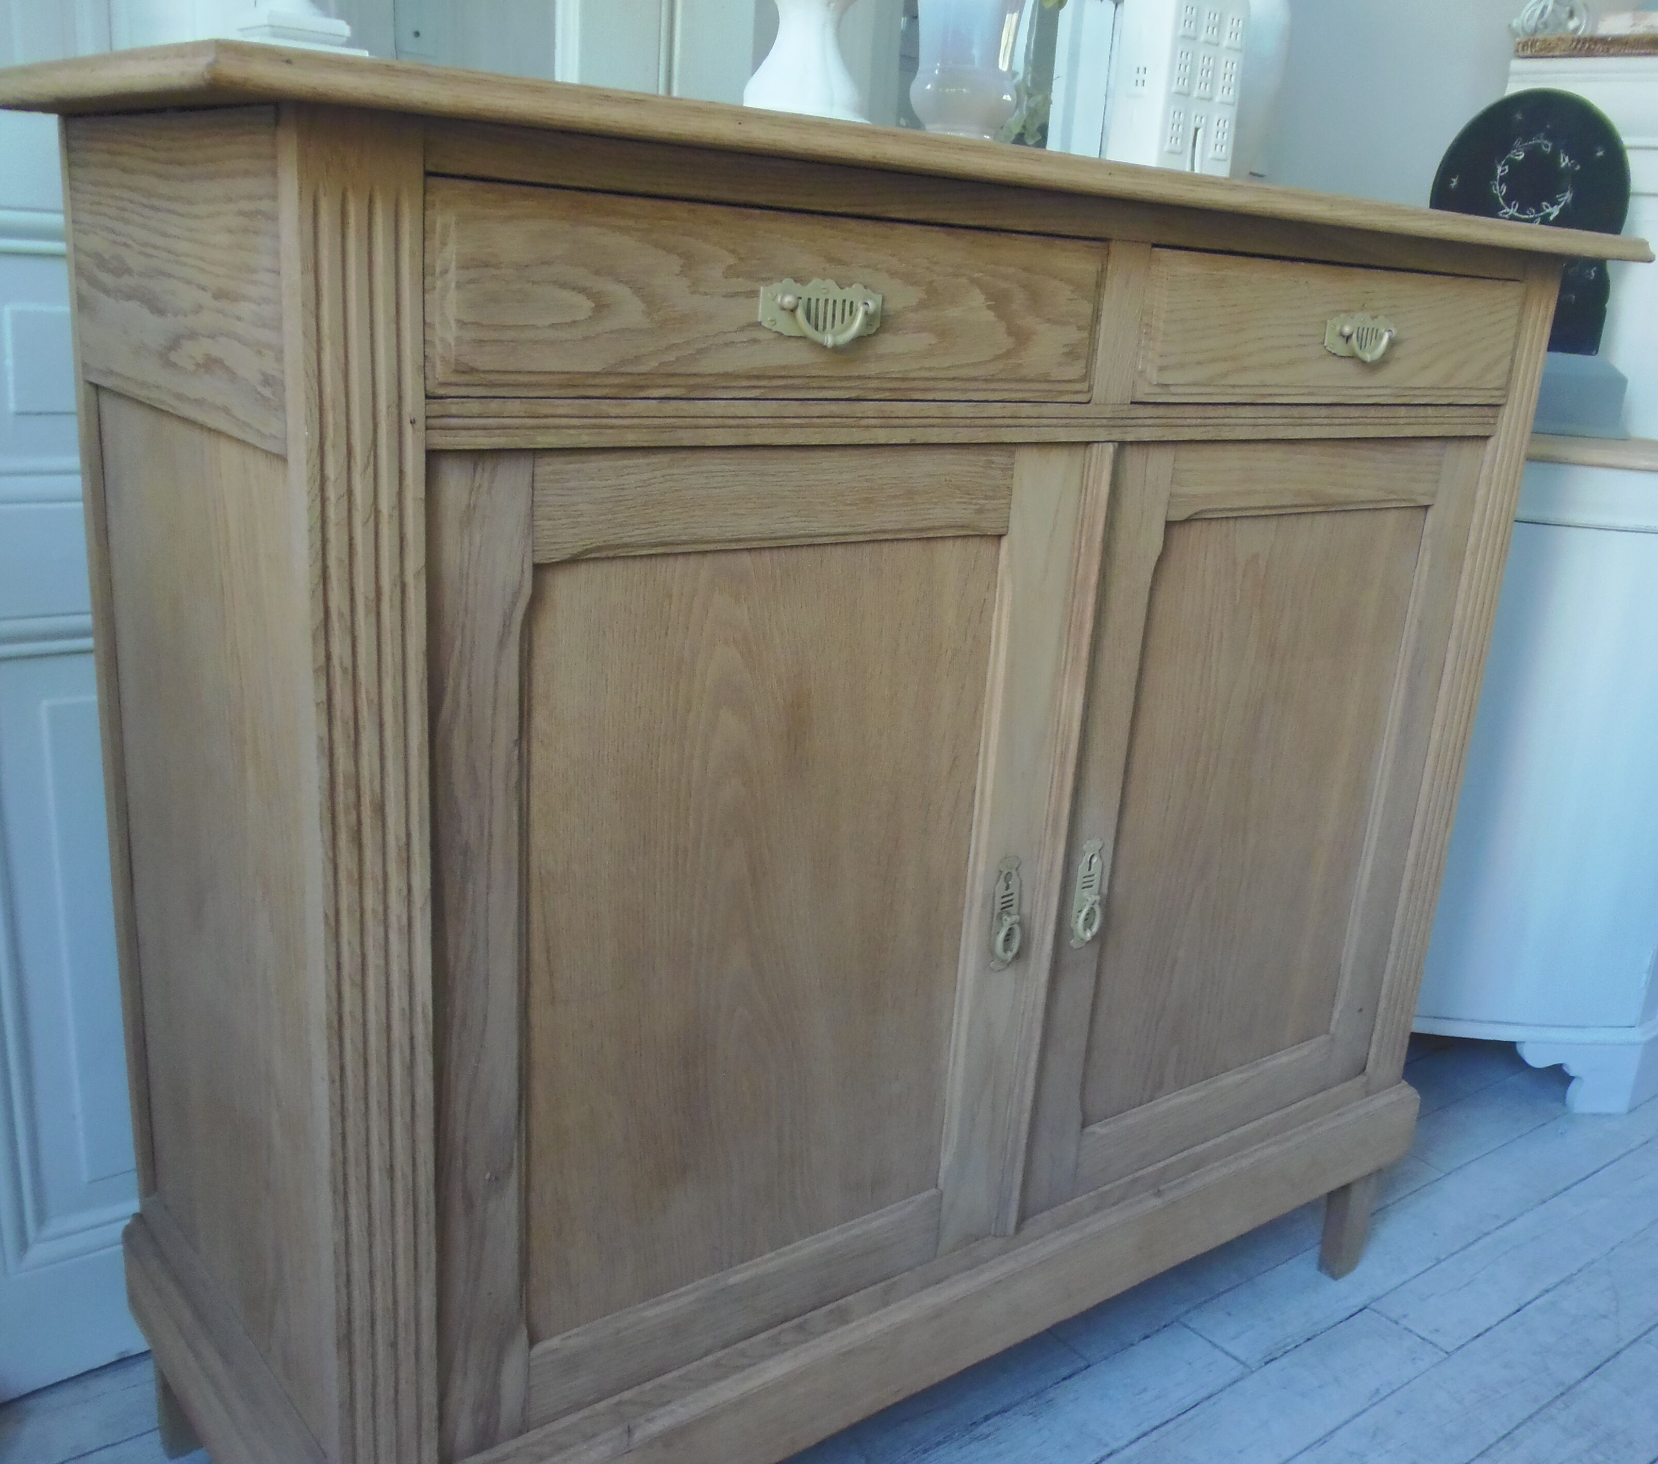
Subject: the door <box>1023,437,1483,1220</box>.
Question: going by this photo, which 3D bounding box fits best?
[{"bbox_3d":[0.352,0.069,1.278,0.479,0.624,0.026,-9,21,-36],"label":"door"}]

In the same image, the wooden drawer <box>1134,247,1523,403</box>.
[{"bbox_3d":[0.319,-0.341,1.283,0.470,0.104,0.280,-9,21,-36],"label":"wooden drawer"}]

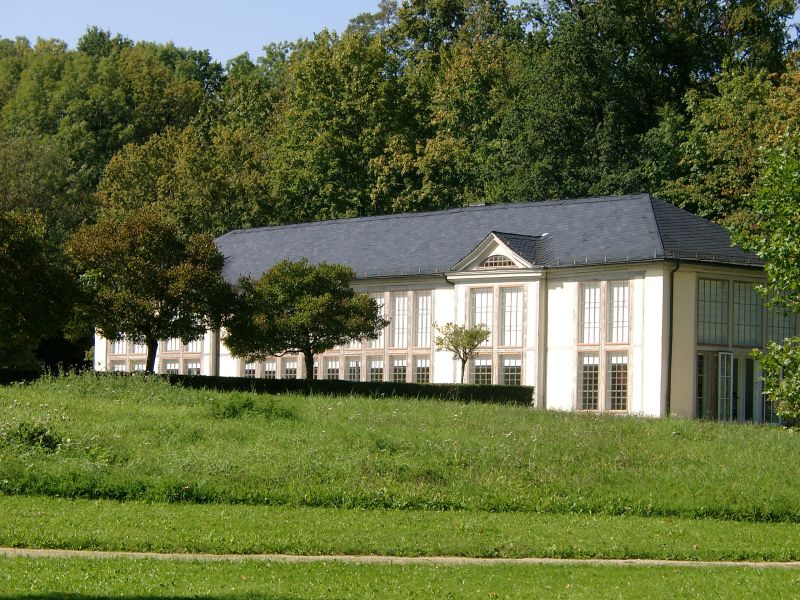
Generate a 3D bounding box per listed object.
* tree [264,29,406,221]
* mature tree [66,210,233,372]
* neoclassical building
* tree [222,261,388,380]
[{"bbox_3d":[-3.628,-4.950,130.000,8.440,20.610,8.440,1,-3,0],"label":"tree"},{"bbox_3d":[-10.121,0.402,93.000,6.600,7.910,6.600,1,-3,0],"label":"mature tree"},{"bbox_3d":[0.717,0.775,109.329,10.880,9.710,43.110,4,-4,-38],"label":"neoclassical building"},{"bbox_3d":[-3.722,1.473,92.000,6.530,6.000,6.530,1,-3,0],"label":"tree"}]

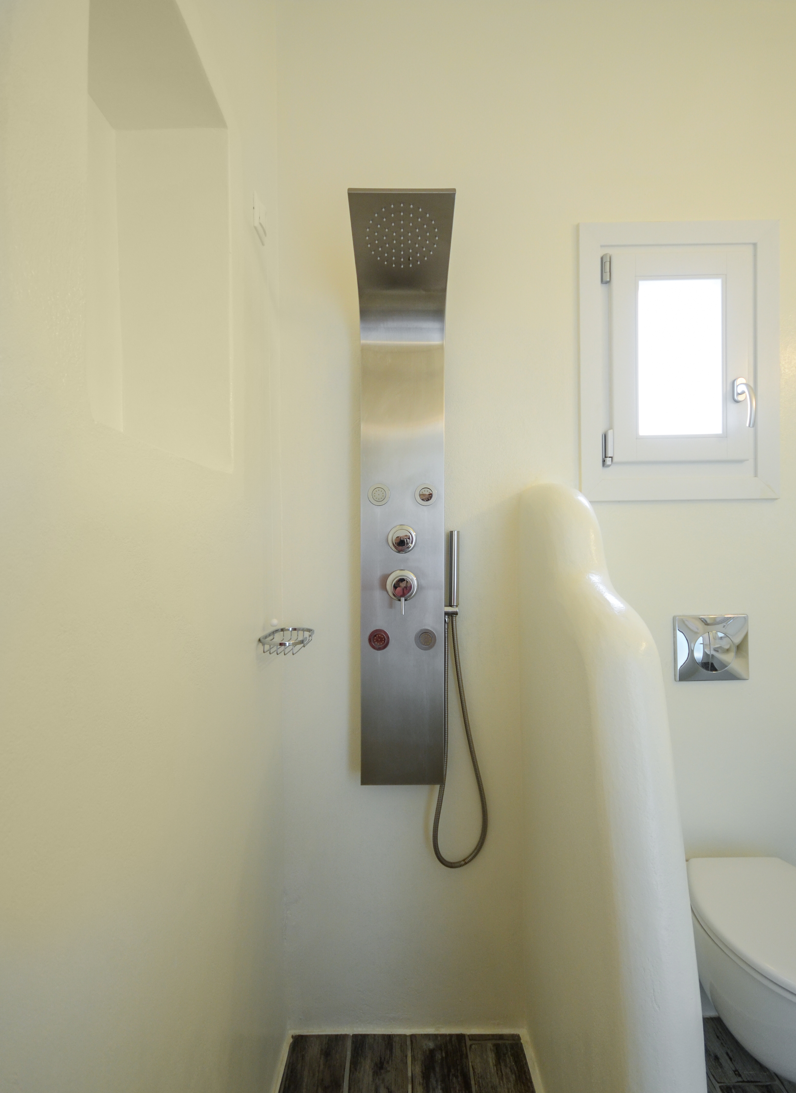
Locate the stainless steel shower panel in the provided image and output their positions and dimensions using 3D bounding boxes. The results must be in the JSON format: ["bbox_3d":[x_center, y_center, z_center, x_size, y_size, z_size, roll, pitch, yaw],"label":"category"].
[{"bbox_3d":[0.010,-0.046,1.157,0.211,1.310,0.350,0,1,0],"label":"stainless steel shower panel"}]

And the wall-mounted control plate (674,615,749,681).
[{"bbox_3d":[0.829,0.267,1.323,0.187,0.170,0.018,0,1,0],"label":"wall-mounted control plate"}]

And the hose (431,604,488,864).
[{"bbox_3d":[0.162,0.499,1.297,0.146,0.665,0.050,0,1,0],"label":"hose"}]

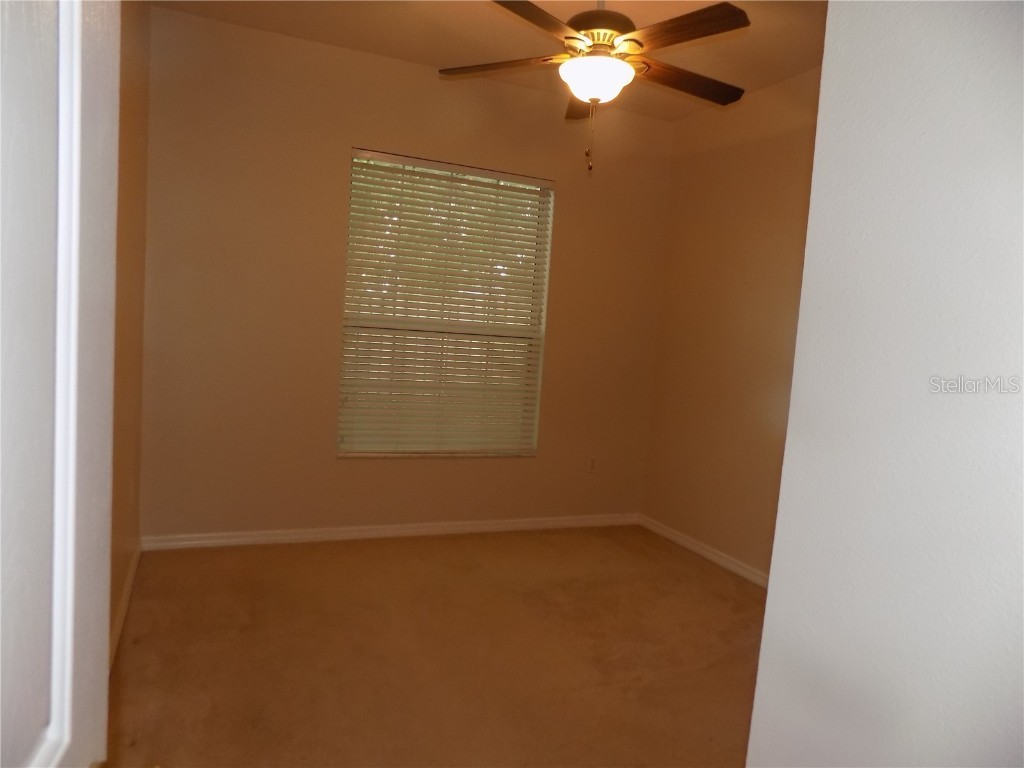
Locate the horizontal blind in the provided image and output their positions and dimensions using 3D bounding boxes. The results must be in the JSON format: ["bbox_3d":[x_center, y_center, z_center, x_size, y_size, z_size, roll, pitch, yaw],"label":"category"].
[{"bbox_3d":[-0.378,-0.430,4.161,1.283,1.765,0.100,2,5,-24],"label":"horizontal blind"}]

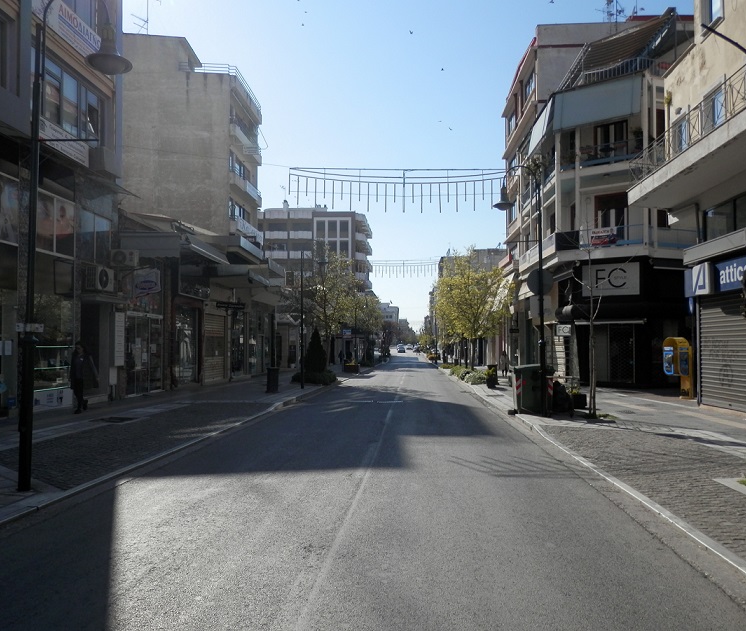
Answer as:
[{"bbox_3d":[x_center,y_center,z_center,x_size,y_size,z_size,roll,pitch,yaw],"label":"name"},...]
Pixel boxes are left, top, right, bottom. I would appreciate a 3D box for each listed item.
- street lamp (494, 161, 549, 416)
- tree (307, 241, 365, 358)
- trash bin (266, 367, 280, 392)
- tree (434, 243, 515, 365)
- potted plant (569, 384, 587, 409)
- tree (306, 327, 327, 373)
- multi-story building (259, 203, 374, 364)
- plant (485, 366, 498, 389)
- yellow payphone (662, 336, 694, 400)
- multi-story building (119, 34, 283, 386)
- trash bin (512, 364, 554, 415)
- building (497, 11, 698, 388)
[{"bbox_3d":[3.458,-0.633,14.250,1.270,6.000,0.450,0,-3,4],"label":"street lamp"},{"bbox_3d":[-2.248,-0.438,35.500,3.700,7.800,3.700,0,-3,4],"label":"tree"},{"bbox_3d":[-3.568,2.313,21.800,0.460,0.930,0.460,0,-3,4],"label":"trash bin"},{"bbox_3d":[5.456,-0.190,33.000,4.200,7.100,4.200,0,-3,4],"label":"tree"},{"bbox_3d":[5.551,2.199,16.500,0.520,0.650,0.480,0,-3,4],"label":"potted plant"},{"bbox_3d":[-2.881,1.810,31.000,1.080,2.500,1.080,0,-3,4],"label":"tree"},{"bbox_3d":[-9.455,-4.553,99.252,16.000,22.500,15.000,0,-3,4],"label":"multi-story building"},{"bbox_3d":[4.717,2.468,24.200,0.520,0.850,0.520,0,-3,4],"label":"plant"},{"bbox_3d":[9.649,1.642,19.200,0.620,1.950,0.620,1,-3,-21],"label":"yellow payphone"},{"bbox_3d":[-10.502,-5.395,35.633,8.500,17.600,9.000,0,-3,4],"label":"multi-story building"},{"bbox_3d":[3.951,1.837,15.300,1.020,1.220,1.200,0,-3,4],"label":"trash bin"},{"bbox_3d":[12.588,-5.851,30.486,10.000,18.000,17.000,0,-3,4],"label":"building"}]

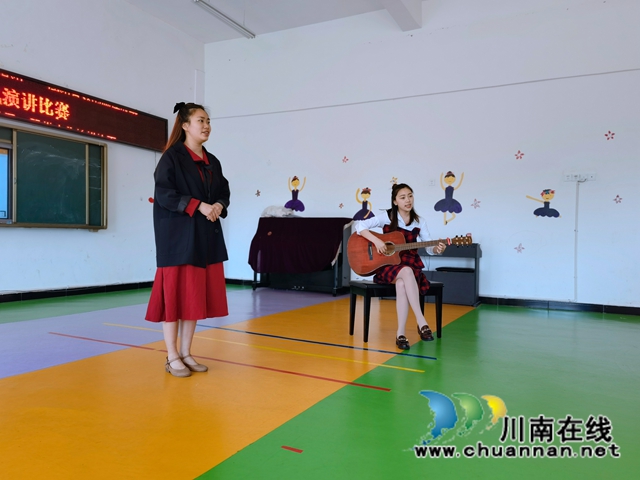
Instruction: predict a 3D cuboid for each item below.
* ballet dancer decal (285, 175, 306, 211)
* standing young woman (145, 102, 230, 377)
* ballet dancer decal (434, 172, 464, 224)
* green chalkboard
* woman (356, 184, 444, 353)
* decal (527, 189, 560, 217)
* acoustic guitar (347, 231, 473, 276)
[{"bbox_3d":[-0.405,-0.748,8.204,0.418,0.608,0.020,1,0,27],"label":"ballet dancer decal"},{"bbox_3d":[-0.801,-0.012,3.082,0.370,1.631,0.460,1,0,43],"label":"standing young woman"},{"bbox_3d":[1.824,-0.589,7.043,0.421,0.769,0.020,1,0,27],"label":"ballet dancer decal"},{"bbox_3d":[-3.310,-0.736,6.409,0.080,1.122,1.247,1,0,27],"label":"green chalkboard"},{"bbox_3d":[0.672,0.170,4.126,0.656,1.323,0.599,1,0,-20],"label":"woman"},{"bbox_3d":[2.902,-0.471,6.482,0.422,0.383,0.020,1,0,27],"label":"decal"},{"bbox_3d":[0.732,0.073,4.060,1.020,0.390,0.120,-8,-13,1],"label":"acoustic guitar"}]

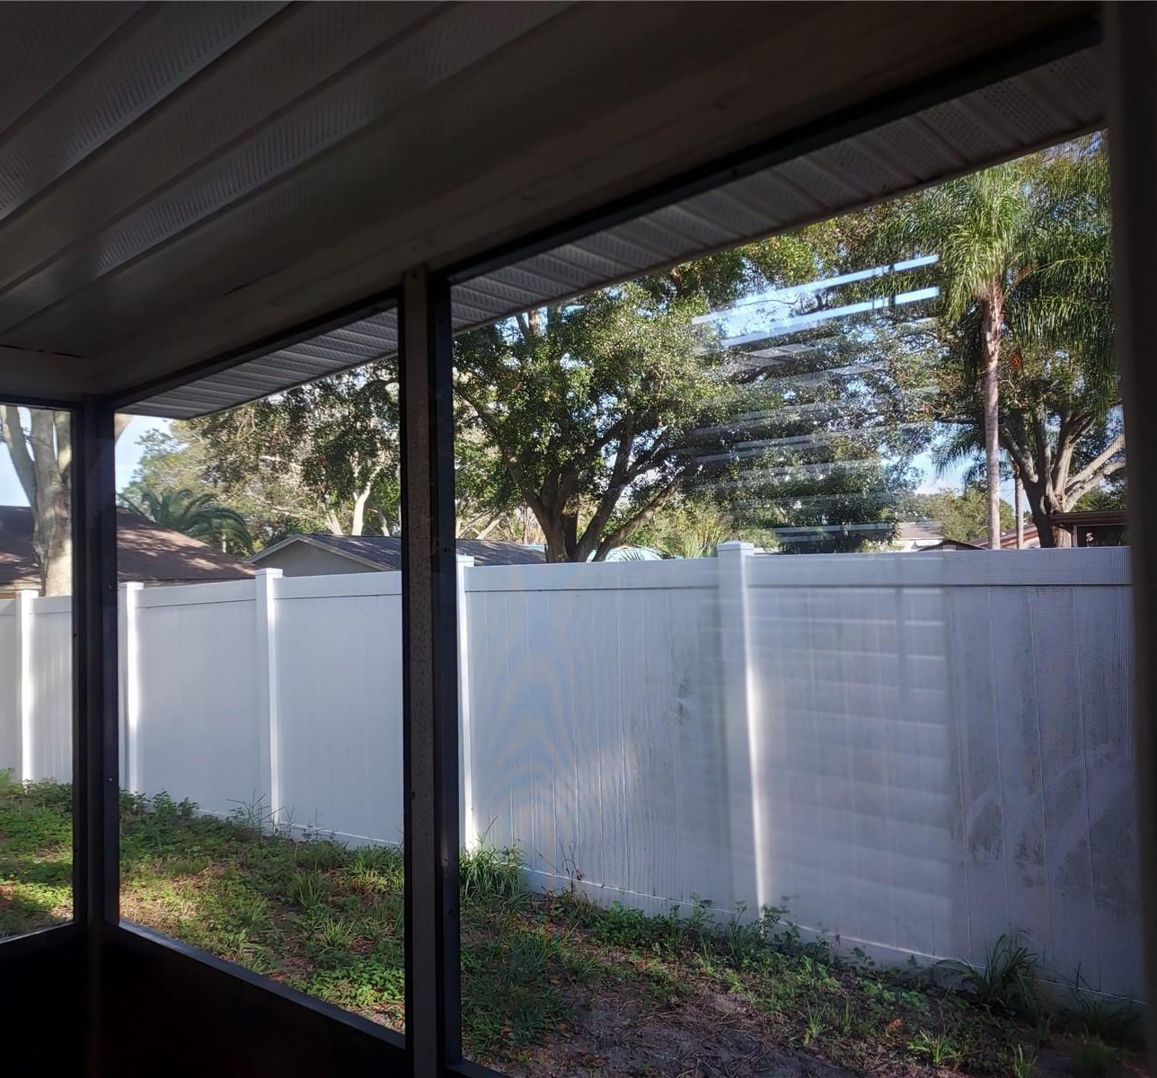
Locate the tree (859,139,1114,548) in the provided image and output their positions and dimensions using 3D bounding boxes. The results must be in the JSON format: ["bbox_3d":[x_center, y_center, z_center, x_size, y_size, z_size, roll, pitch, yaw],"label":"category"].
[{"bbox_3d":[8.443,-2.830,20.500,5.300,10.300,5.200,-3,-3,23],"label":"tree"}]

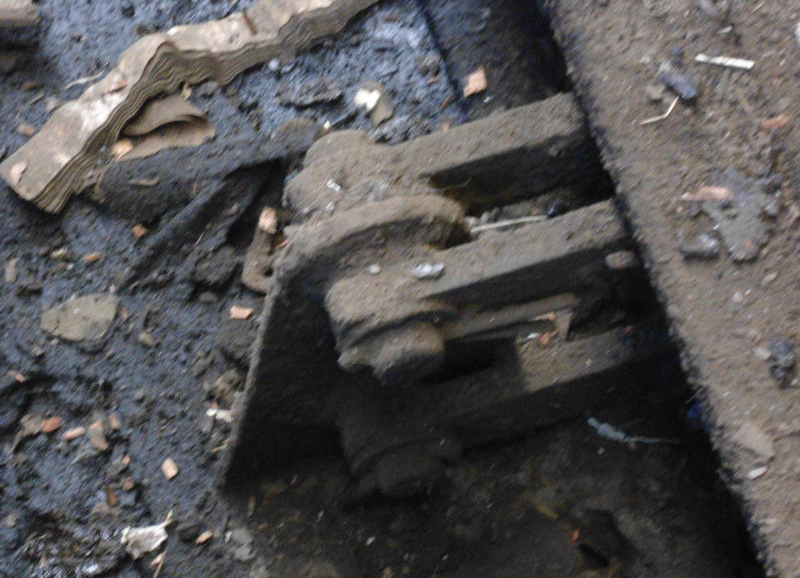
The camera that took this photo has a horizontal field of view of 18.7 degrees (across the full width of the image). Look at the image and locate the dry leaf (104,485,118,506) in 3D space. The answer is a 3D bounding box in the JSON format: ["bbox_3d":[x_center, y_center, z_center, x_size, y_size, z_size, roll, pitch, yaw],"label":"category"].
[{"bbox_3d":[-0.185,0.131,1.552,0.006,0.004,0.015,-21,54,-2],"label":"dry leaf"}]

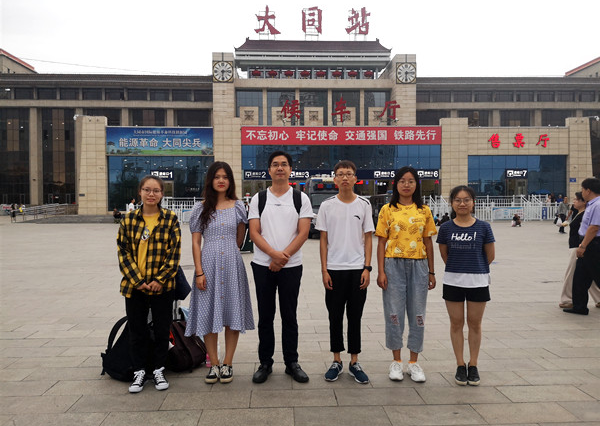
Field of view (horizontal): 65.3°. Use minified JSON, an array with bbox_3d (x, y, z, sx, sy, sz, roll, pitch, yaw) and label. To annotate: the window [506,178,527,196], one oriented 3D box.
[{"bbox_3d":[23.184,-2.671,50.000,2.200,2.050,0.300,0,1,-2],"label":"window"}]

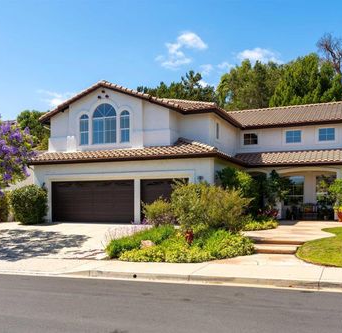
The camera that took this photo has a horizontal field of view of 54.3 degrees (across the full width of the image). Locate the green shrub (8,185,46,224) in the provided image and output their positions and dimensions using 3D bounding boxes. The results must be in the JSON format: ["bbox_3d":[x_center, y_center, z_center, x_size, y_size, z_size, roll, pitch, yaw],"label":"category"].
[{"bbox_3d":[-7.245,1.954,17.000,1.850,2.030,1.800,-1,-3,15],"label":"green shrub"}]

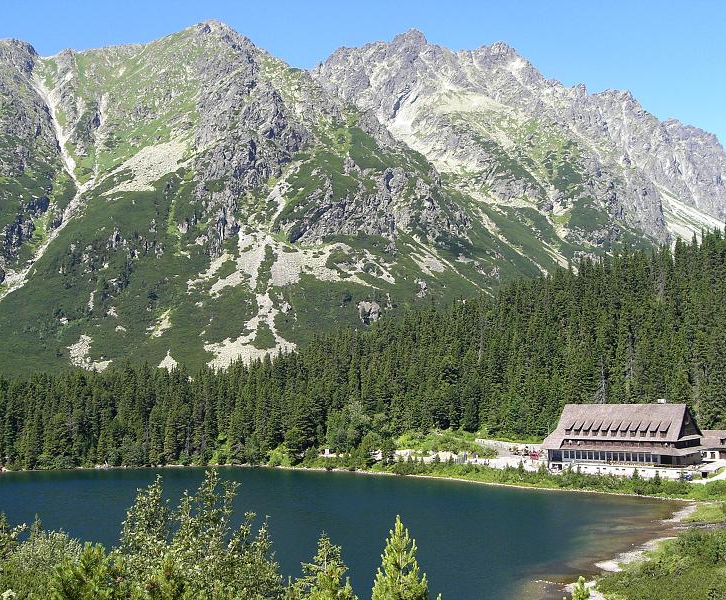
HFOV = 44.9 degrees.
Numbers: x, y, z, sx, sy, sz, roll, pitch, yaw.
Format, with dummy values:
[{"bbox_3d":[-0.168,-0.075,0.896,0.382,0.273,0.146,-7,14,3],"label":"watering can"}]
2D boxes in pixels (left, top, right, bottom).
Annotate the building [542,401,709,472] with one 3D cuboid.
[{"bbox_3d":[76.270,39.570,258.730,41.280,17.240,23.000,-5,-7,35],"label":"building"}]

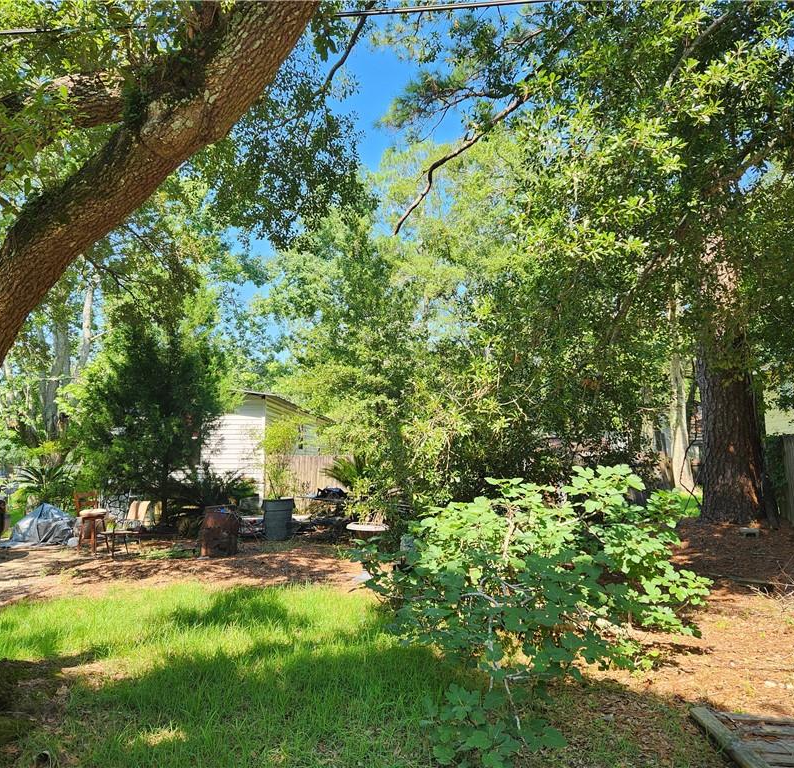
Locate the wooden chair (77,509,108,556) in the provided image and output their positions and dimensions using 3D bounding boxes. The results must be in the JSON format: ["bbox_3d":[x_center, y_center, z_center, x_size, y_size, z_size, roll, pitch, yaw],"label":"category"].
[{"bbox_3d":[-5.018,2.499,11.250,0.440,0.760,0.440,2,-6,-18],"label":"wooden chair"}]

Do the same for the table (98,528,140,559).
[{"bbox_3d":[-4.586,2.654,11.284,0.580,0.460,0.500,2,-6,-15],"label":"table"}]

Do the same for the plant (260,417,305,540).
[{"bbox_3d":[-2.257,1.874,13.528,0.880,2.480,0.850,0,-6,0],"label":"plant"}]

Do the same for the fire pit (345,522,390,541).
[{"bbox_3d":[-0.540,2.845,12.672,0.820,0.370,0.820,0,-6,0],"label":"fire pit"}]

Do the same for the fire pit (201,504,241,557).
[{"bbox_3d":[-2.988,2.476,11.454,0.600,0.850,0.600,0,-6,0],"label":"fire pit"}]

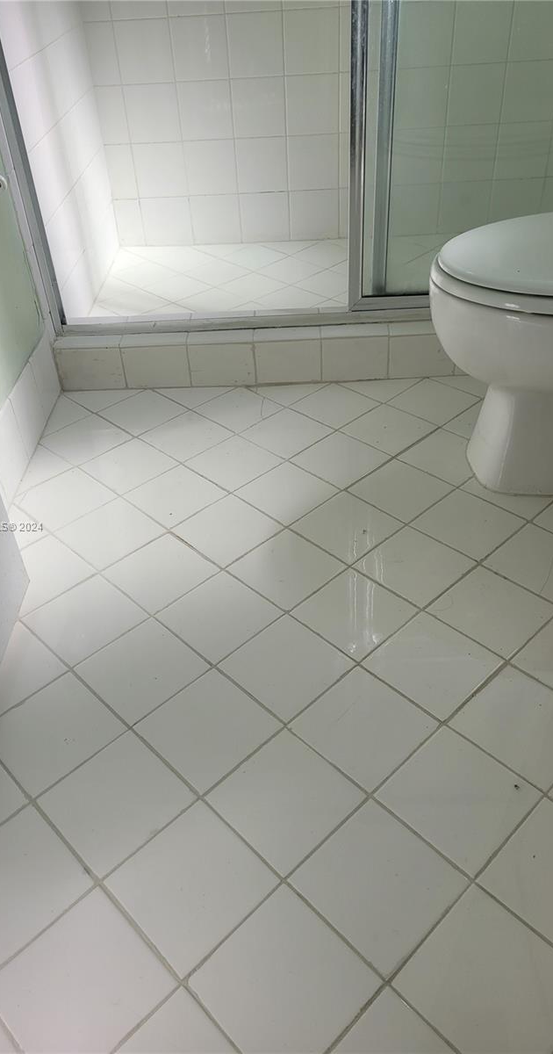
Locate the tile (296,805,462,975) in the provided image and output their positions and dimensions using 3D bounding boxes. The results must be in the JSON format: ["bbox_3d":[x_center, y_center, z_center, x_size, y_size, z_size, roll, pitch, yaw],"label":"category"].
[{"bbox_3d":[0.118,0.411,0.916,0.148,0.009,0.148,-33,47,-32],"label":"tile"}]

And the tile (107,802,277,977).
[{"bbox_3d":[-0.100,0.421,0.934,0.151,0.008,0.151,-33,47,-32],"label":"tile"}]

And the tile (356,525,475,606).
[{"bbox_3d":[0.234,0.068,1.337,0.148,0.009,0.148,-33,47,-32],"label":"tile"}]

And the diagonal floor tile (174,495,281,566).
[{"bbox_3d":[-0.091,0.007,1.445,0.151,0.008,0.151,-33,47,-32],"label":"diagonal floor tile"}]

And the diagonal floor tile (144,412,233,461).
[{"bbox_3d":[-0.192,-0.192,1.690,0.148,0.009,0.148,-33,47,-32],"label":"diagonal floor tile"}]

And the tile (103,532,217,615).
[{"bbox_3d":[-0.199,0.080,1.351,0.151,0.009,0.151,-33,47,-32],"label":"tile"}]

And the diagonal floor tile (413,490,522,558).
[{"bbox_3d":[0.347,-0.004,1.429,0.151,0.008,0.151,-33,47,-32],"label":"diagonal floor tile"}]

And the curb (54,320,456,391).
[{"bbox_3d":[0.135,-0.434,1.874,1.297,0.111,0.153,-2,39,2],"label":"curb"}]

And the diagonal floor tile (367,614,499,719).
[{"bbox_3d":[0.233,0.206,1.177,0.151,0.008,0.151,-33,47,-32],"label":"diagonal floor tile"}]

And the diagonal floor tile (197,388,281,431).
[{"bbox_3d":[-0.083,-0.262,1.770,0.151,0.009,0.151,-33,47,-32],"label":"diagonal floor tile"}]

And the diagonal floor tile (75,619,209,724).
[{"bbox_3d":[-0.205,0.216,1.194,0.151,0.008,0.151,-33,47,-32],"label":"diagonal floor tile"}]

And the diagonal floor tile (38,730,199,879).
[{"bbox_3d":[-0.205,0.351,1.012,0.151,0.009,0.151,-33,47,-32],"label":"diagonal floor tile"}]

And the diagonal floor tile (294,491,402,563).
[{"bbox_3d":[0.128,0.003,1.423,0.151,0.009,0.151,-33,47,-32],"label":"diagonal floor tile"}]

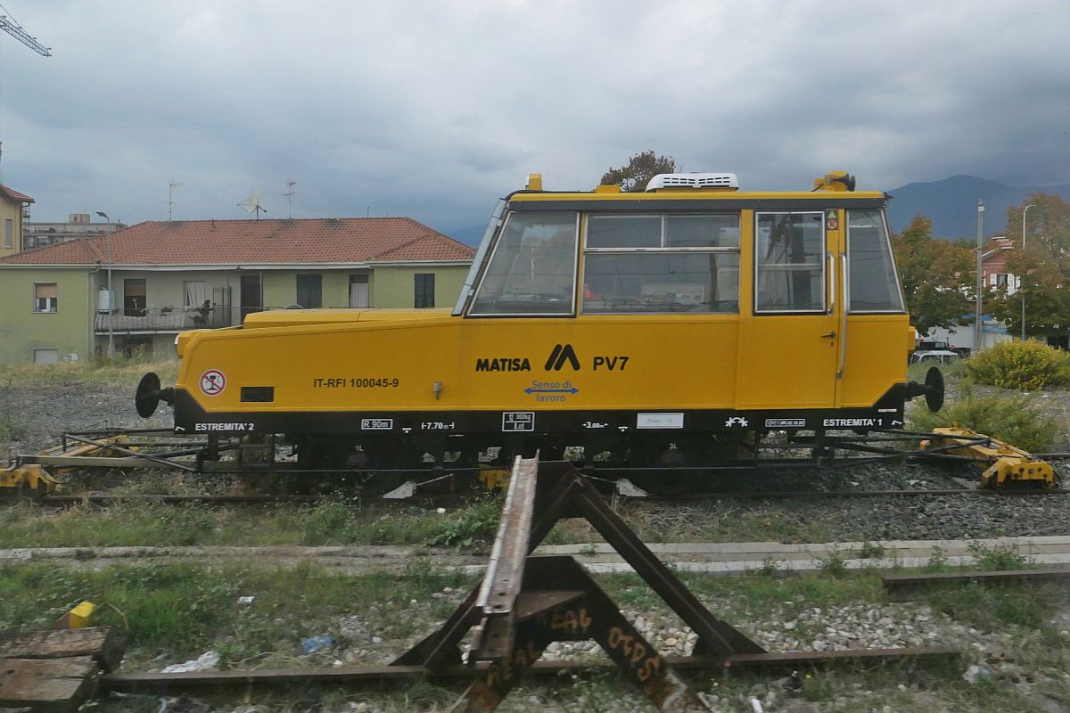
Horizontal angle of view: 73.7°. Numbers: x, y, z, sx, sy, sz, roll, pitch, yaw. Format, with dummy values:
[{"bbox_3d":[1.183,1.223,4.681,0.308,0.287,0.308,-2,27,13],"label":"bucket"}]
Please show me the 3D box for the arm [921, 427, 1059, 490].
[{"bbox_3d":[4.820,1.090,7.820,0.680,0.350,1.700,0,4,0],"label":"arm"}]

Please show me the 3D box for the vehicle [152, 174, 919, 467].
[{"bbox_3d":[0.060,-0.285,7.810,7.700,3.200,2.700,0,4,0],"label":"vehicle"}]

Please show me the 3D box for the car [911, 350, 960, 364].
[{"bbox_3d":[19.700,0.460,35.800,4.000,1.500,1.700,0,4,0],"label":"car"}]

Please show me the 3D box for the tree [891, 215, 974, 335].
[{"bbox_3d":[23.900,-3.800,43.700,6.000,9.400,6.000,0,4,0],"label":"tree"}]

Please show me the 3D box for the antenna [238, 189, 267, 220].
[{"bbox_3d":[-13.900,-7.460,35.000,1.300,1.480,1.200,-3,5,-35],"label":"antenna"}]

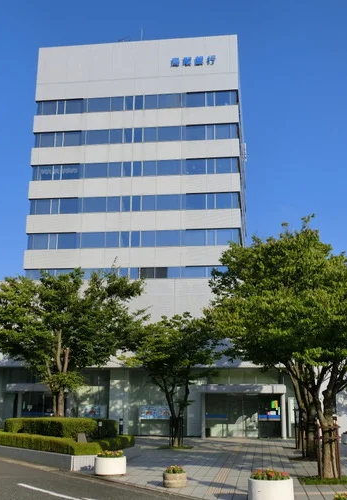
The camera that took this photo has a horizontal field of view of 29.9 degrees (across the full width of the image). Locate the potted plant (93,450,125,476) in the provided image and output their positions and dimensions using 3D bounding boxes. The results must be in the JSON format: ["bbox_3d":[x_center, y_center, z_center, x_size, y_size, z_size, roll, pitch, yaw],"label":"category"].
[{"bbox_3d":[-1.611,5.475,16.700,0.790,0.610,0.790,-1,-15,8],"label":"potted plant"}]

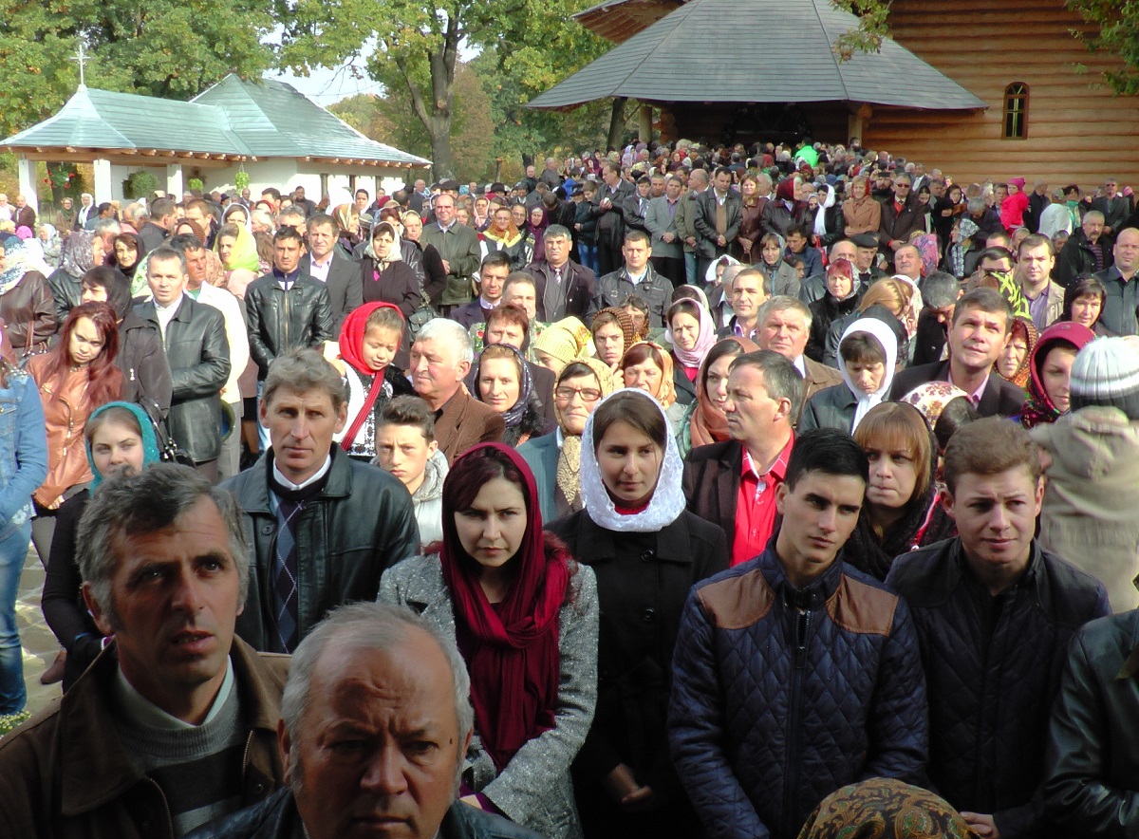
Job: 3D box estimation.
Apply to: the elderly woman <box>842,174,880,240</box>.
[{"bbox_3d":[3.113,-1.795,13.127,0.460,1.630,0.310,3,9,14],"label":"elderly woman"}]

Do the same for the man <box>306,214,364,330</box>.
[{"bbox_3d":[-1.504,-0.427,7.782,0.500,1.750,0.320,3,12,13],"label":"man"}]

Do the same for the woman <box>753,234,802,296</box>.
[{"bbox_3d":[1.604,-0.655,9.568,0.460,1.620,0.310,4,13,18],"label":"woman"}]

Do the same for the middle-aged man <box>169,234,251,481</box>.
[{"bbox_3d":[-1.903,-0.094,6.381,0.510,1.740,0.330,-4,13,-20],"label":"middle-aged man"}]

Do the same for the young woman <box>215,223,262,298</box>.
[{"bbox_3d":[-2.048,-0.403,7.628,0.460,1.640,0.310,3,9,17],"label":"young woman"}]

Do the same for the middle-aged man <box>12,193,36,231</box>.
[{"bbox_3d":[-9.019,-2.856,20.177,0.490,1.700,0.310,1,12,3],"label":"middle-aged man"}]

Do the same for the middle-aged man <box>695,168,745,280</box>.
[{"bbox_3d":[1.596,-1.814,13.082,0.540,1.750,0.340,1,12,4],"label":"middle-aged man"}]

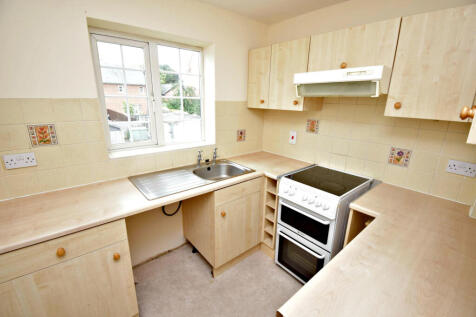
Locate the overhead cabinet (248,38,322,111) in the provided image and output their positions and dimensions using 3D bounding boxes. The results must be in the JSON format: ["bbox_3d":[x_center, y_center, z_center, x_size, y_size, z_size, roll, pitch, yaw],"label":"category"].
[{"bbox_3d":[0.479,-0.803,2.036,0.333,0.588,0.715,-12,21,-39],"label":"overhead cabinet"}]

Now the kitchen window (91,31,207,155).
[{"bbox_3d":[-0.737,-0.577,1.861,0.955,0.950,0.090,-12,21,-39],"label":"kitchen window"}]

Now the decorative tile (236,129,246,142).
[{"bbox_3d":[0.046,-0.267,2.353,0.141,0.144,0.010,-12,21,-39],"label":"decorative tile"}]

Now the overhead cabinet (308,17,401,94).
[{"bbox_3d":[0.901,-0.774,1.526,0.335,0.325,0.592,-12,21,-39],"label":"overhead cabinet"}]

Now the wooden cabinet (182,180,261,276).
[{"bbox_3d":[-0.159,0.554,2.017,0.557,0.865,0.590,-12,21,-39],"label":"wooden cabinet"}]

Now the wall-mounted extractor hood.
[{"bbox_3d":[0.831,-0.567,1.533,0.500,0.180,0.600,-12,21,-39],"label":"wall-mounted extractor hood"}]

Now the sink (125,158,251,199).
[{"bbox_3d":[-0.364,0.211,1.769,0.957,0.155,0.492,-12,21,-39],"label":"sink"}]

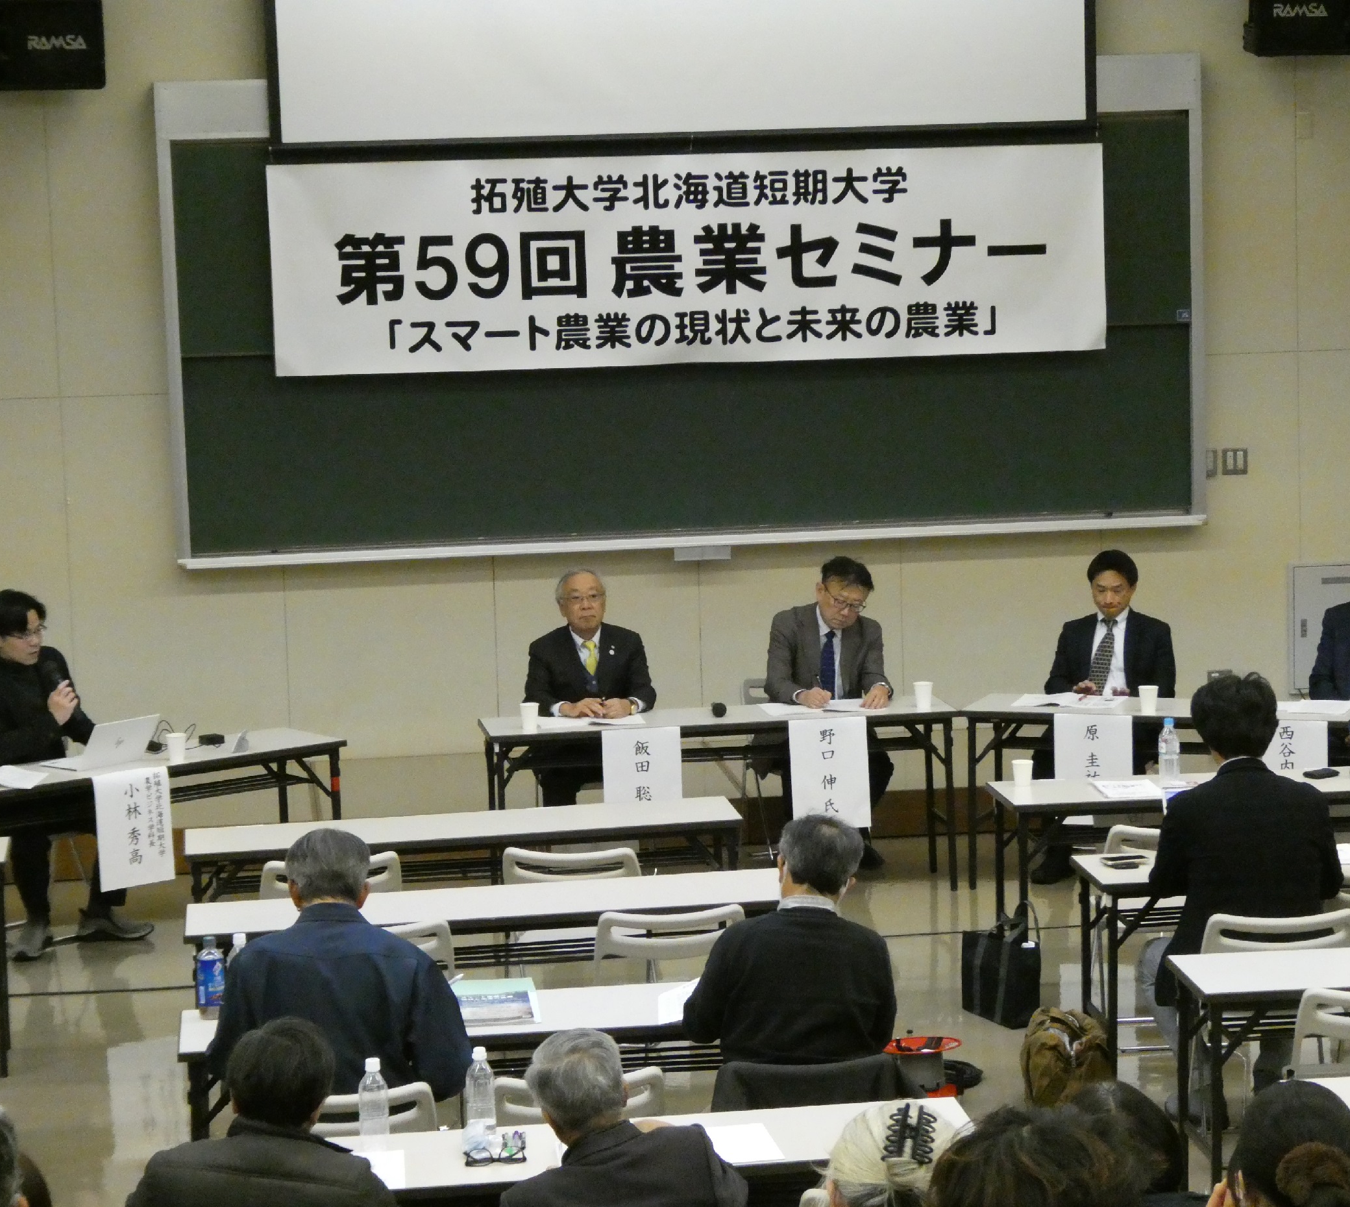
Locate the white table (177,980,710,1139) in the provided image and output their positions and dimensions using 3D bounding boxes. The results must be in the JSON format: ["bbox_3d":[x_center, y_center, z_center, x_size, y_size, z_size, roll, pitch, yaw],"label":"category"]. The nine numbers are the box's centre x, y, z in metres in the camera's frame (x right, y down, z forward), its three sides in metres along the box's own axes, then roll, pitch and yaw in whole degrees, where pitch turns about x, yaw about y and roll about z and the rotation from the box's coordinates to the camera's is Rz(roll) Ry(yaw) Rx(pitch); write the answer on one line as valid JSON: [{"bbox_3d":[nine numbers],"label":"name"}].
[{"bbox_3d":[-0.351,1.390,9.457,1.800,0.700,0.450,-3,7,-7],"label":"white table"}]

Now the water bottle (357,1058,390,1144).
[{"bbox_3d":[-0.678,1.110,8.225,0.068,0.209,0.068,-3,7,-7],"label":"water bottle"}]

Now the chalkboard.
[{"bbox_3d":[0.076,-1.094,14.812,4.146,1.677,0.100,-3,7,-6],"label":"chalkboard"}]

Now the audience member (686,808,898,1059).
[{"bbox_3d":[0.284,1.143,8.965,0.530,1.280,0.780,-3,7,-7],"label":"audience member"}]

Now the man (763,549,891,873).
[{"bbox_3d":[0.615,0.445,14.553,0.510,1.245,0.720,-3,7,-10],"label":"man"}]

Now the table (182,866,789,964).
[{"bbox_3d":[-0.523,1.224,10.879,1.800,0.700,0.450,-3,7,-8],"label":"table"}]

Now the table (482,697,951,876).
[{"bbox_3d":[0.172,0.778,14.171,1.800,0.700,0.450,-3,7,-9],"label":"table"}]

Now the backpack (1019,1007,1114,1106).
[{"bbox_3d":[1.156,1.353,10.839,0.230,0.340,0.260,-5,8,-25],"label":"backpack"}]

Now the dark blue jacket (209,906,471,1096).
[{"bbox_3d":[-0.830,1.026,8.879,0.640,0.630,0.520,-3,7,-7],"label":"dark blue jacket"}]

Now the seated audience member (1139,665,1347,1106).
[{"bbox_3d":[1.635,0.857,10.577,0.560,1.360,0.750,-2,7,-5],"label":"seated audience member"}]

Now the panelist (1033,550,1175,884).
[{"bbox_3d":[1.704,0.426,14.387,0.550,1.250,0.680,0,8,17],"label":"panelist"}]

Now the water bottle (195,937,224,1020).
[{"bbox_3d":[-1.204,0.960,9.494,0.072,0.218,0.072,-3,7,-7],"label":"water bottle"}]

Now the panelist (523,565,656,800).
[{"bbox_3d":[-0.333,0.489,14.447,0.540,1.240,0.720,-3,7,-7],"label":"panelist"}]

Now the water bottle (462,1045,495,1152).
[{"bbox_3d":[-0.437,1.098,8.244,0.068,0.213,0.068,-3,7,-7],"label":"water bottle"}]

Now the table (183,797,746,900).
[{"bbox_3d":[-0.686,1.075,12.085,1.800,0.700,0.450,-3,7,-8],"label":"table"}]

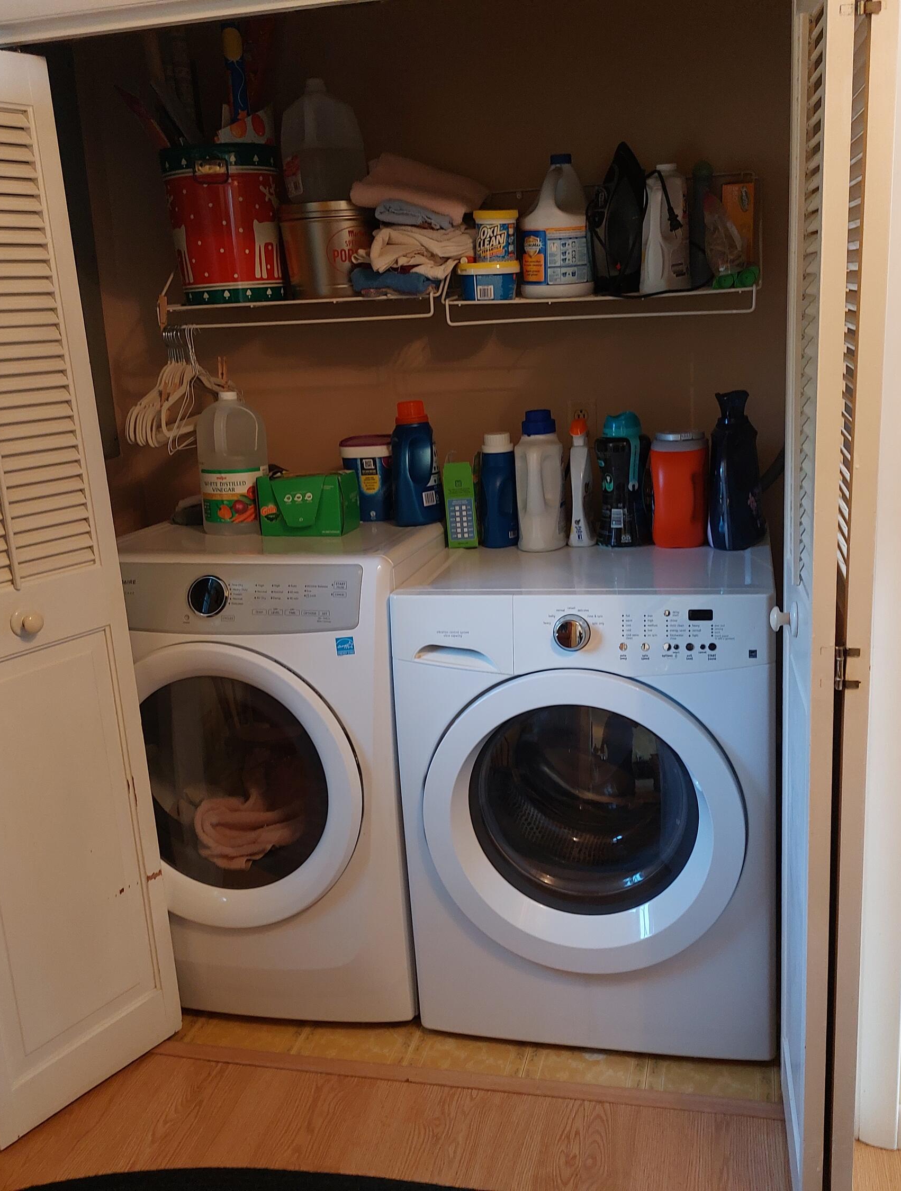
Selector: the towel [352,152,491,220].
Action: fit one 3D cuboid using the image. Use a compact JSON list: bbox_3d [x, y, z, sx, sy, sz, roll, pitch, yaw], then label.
[{"bbox_3d":[-0.050,-0.869,2.375,0.245,0.105,0.250,12,17,11],"label":"towel"}]

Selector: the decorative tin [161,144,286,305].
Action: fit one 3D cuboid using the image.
[{"bbox_3d":[-0.515,-0.845,2.520,0.247,0.322,0.247,-3,14,1],"label":"decorative tin"}]

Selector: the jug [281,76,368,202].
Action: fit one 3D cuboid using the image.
[{"bbox_3d":[-0.276,-0.980,2.415,0.152,0.252,0.152,-12,16,-30],"label":"jug"}]

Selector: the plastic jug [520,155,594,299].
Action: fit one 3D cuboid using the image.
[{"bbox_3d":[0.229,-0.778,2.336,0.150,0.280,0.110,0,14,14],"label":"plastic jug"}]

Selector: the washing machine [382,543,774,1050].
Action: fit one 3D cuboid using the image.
[{"bbox_3d":[0.325,0.363,2.345,0.686,0.913,0.720,0,14,14],"label":"washing machine"}]

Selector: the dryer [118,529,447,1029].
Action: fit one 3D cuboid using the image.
[{"bbox_3d":[-0.308,0.310,2.577,0.686,0.984,0.790,0,14,16],"label":"dryer"}]

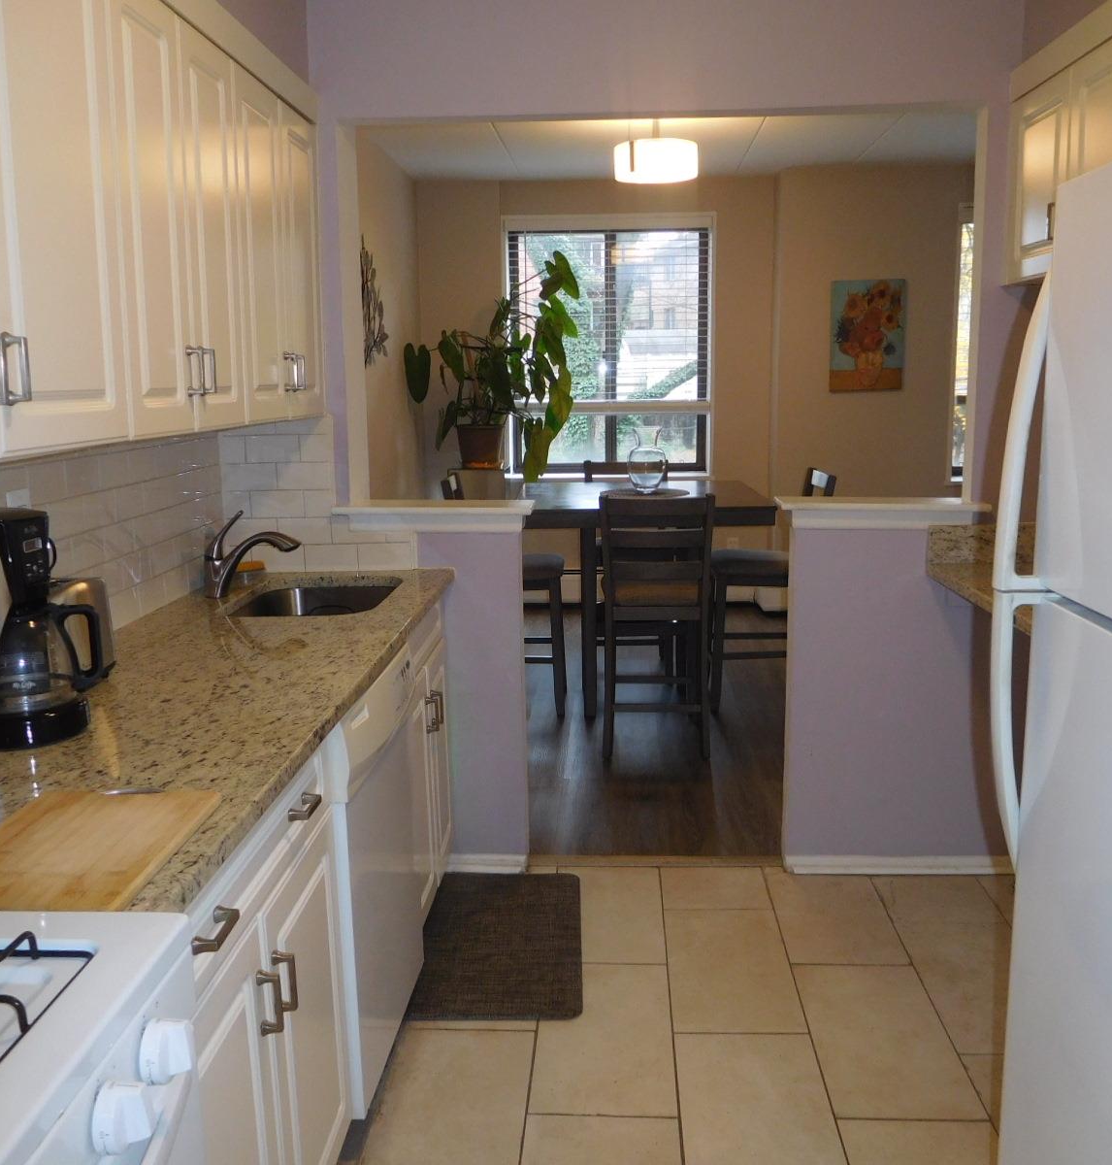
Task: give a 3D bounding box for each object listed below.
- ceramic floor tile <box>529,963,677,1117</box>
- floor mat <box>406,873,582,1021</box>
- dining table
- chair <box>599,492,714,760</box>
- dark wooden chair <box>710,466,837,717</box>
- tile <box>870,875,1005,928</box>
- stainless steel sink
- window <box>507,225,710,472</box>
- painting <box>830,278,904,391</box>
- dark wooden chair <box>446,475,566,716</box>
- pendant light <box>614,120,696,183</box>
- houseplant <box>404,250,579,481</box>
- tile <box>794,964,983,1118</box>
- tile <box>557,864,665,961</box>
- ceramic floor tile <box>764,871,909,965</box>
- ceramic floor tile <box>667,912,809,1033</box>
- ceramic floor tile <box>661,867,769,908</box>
[{"bbox_3d":[0.113,1.023,2.545,0.304,0.010,0.600,0,10,3],"label":"ceramic floor tile"},{"bbox_3d":[-0.171,0.940,2.975,0.480,0.014,0.780,-1,10,2],"label":"floor mat"},{"bbox_3d":[0.363,0.067,5.101,1.090,0.940,1.120,0,10,3],"label":"dining table"},{"bbox_3d":[0.397,0.142,4.532,0.450,1.037,0.530,0,10,2],"label":"chair"},{"bbox_3d":[0.938,0.027,5.021,0.530,1.030,0.440,0,10,3],"label":"dark wooden chair"},{"bbox_3d":[1.066,0.891,3.144,0.303,0.010,0.300,0,10,3],"label":"tile"},{"bbox_3d":[-0.627,0.161,2.937,0.420,0.200,0.565,0,10,2],"label":"stainless steel sink"},{"bbox_3d":[0.322,-1.413,6.769,1.220,1.470,0.100,0,10,3],"label":"window"},{"bbox_3d":[1.764,-1.400,6.344,0.405,0.615,0.030,0,10,3],"label":"painting"},{"bbox_3d":[-0.221,0.046,5.008,0.540,1.030,0.440,0,10,3],"label":"dark wooden chair"},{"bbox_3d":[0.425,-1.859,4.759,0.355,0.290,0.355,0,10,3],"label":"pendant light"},{"bbox_3d":[-0.374,-1.279,6.662,1.040,1.330,0.900,0,10,2],"label":"houseplant"},{"bbox_3d":[0.721,1.011,2.509,0.303,0.010,0.602,0,10,3],"label":"tile"},{"bbox_3d":[0.147,0.920,3.134,0.304,0.010,0.592,0,10,3],"label":"tile"},{"bbox_3d":[0.762,0.915,3.114,0.304,0.010,0.599,0,10,3],"label":"ceramic floor tile"},{"bbox_3d":[0.437,0.969,2.827,0.304,0.010,0.606,0,10,3],"label":"ceramic floor tile"},{"bbox_3d":[0.463,0.893,3.265,0.304,0.010,0.279,0,10,3],"label":"ceramic floor tile"}]

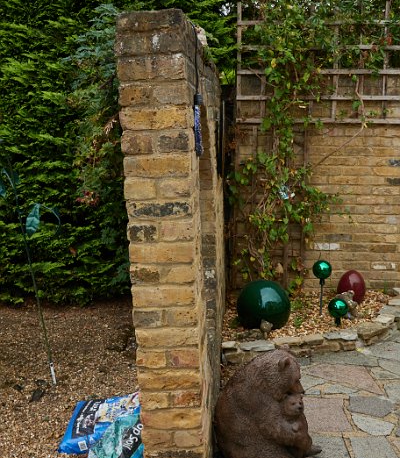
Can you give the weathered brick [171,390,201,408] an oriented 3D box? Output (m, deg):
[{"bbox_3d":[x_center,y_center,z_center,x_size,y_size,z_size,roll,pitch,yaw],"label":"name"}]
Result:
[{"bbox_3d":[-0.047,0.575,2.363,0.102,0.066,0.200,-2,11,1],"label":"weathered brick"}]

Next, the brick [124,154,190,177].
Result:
[{"bbox_3d":[-0.136,-0.216,2.158,0.212,0.067,0.105,-2,12,2],"label":"brick"}]

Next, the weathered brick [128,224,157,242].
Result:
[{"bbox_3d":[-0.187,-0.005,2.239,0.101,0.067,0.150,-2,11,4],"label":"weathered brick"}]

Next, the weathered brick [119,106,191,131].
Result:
[{"bbox_3d":[-0.144,-0.366,2.141,0.215,0.067,0.105,-2,11,4],"label":"weathered brick"}]

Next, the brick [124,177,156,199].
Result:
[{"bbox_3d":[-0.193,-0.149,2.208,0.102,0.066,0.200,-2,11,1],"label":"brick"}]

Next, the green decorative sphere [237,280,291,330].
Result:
[{"bbox_3d":[0.425,0.512,4.330,0.352,0.352,0.352,0,11,0],"label":"green decorative sphere"}]

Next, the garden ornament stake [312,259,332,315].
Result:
[{"bbox_3d":[0.858,0.418,4.560,0.132,0.400,0.132,0,11,0],"label":"garden ornament stake"}]

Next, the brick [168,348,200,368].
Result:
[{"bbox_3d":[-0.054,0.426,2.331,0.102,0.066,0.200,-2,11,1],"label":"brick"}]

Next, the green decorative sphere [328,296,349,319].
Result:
[{"bbox_3d":[0.936,0.536,4.390,0.136,0.140,0.136,-1,12,0],"label":"green decorative sphere"}]

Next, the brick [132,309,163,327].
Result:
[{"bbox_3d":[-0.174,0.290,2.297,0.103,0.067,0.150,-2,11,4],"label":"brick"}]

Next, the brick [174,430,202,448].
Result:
[{"bbox_3d":[-0.042,0.722,2.394,0.102,0.066,0.200,-2,11,1],"label":"brick"}]

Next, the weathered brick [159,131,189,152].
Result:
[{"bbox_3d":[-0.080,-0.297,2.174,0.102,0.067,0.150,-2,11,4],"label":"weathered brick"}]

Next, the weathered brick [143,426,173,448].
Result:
[{"bbox_3d":[-0.147,0.720,2.390,0.106,0.067,0.180,-2,12,2],"label":"weathered brick"}]

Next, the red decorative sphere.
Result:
[{"bbox_3d":[1.133,0.439,4.850,0.212,0.260,0.212,0,11,0],"label":"red decorative sphere"}]

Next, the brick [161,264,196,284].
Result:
[{"bbox_3d":[-0.069,0.131,2.265,0.112,0.067,0.180,-2,12,2],"label":"brick"}]

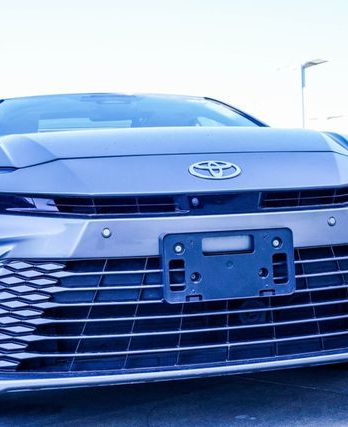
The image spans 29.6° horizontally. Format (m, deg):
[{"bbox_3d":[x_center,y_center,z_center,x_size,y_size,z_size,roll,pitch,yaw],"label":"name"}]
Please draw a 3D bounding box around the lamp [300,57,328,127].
[{"bbox_3d":[5.926,-2.777,26.694,1.200,7.190,0.350,-3,-1,28],"label":"lamp"}]

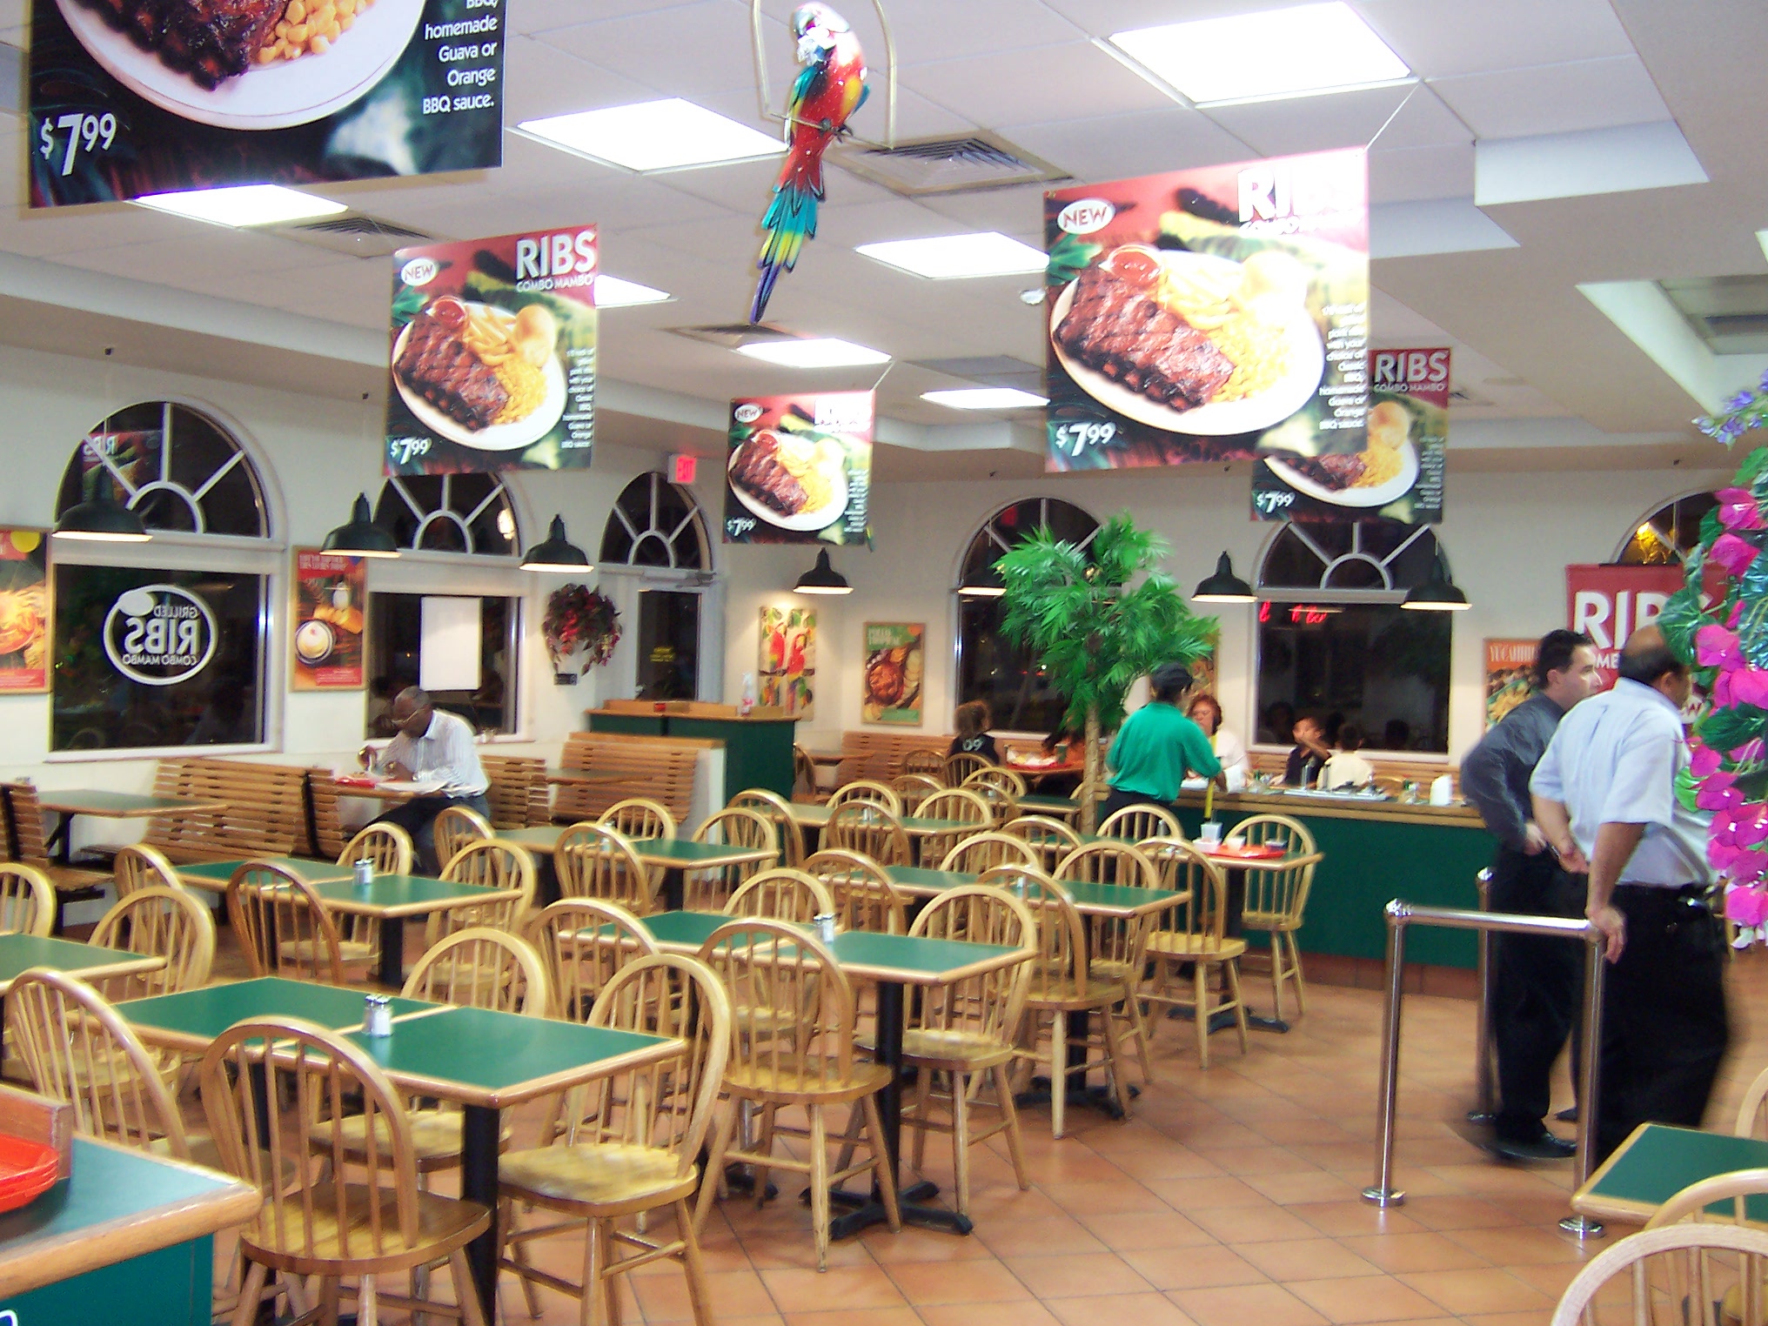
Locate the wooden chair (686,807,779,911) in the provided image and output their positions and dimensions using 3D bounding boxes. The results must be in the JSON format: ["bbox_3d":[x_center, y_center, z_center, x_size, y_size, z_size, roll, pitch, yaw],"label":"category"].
[{"bbox_3d":[-0.777,1.086,7.893,0.480,0.900,0.490,2,1,37],"label":"wooden chair"}]

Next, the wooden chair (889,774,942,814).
[{"bbox_3d":[0.302,1.084,10.573,0.480,0.900,0.490,2,1,36],"label":"wooden chair"}]

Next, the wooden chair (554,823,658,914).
[{"bbox_3d":[-1.022,1.085,7.438,0.480,0.900,0.490,2,1,36],"label":"wooden chair"}]

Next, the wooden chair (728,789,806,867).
[{"bbox_3d":[-0.506,1.030,8.835,0.440,0.890,0.470,2,1,30],"label":"wooden chair"}]

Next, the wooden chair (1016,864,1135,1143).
[{"bbox_3d":[0.569,1.098,6.248,0.440,0.890,0.470,2,1,38],"label":"wooden chair"}]

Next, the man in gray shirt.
[{"bbox_3d":[2.232,0.764,6.359,0.520,1.750,0.490,1,1,-25],"label":"man in gray shirt"}]

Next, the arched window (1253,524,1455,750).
[{"bbox_3d":[3.272,-0.283,12.805,1.383,1.843,0.100,2,1,31],"label":"arched window"}]

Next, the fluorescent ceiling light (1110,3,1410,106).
[{"bbox_3d":[0.901,-1.478,4.379,0.600,0.070,0.600,2,1,30],"label":"fluorescent ceiling light"}]

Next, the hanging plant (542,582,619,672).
[{"bbox_3d":[-1.944,-0.224,12.152,0.320,0.580,0.550,2,1,31],"label":"hanging plant"}]

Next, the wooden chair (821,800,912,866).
[{"bbox_3d":[-0.041,1.095,8.774,0.460,0.900,0.500,2,1,34],"label":"wooden chair"}]

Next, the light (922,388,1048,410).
[{"bbox_3d":[0.602,-1.583,10.885,0.600,0.070,0.600,2,1,30],"label":"light"}]

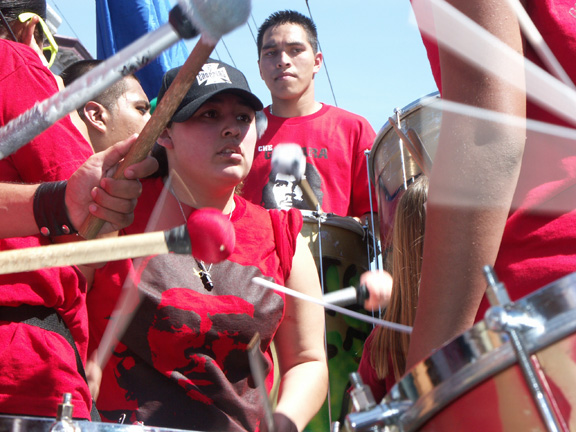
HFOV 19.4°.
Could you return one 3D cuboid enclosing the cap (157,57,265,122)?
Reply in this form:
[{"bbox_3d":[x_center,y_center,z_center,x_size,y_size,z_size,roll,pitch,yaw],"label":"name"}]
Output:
[{"bbox_3d":[-0.139,-0.221,2.925,0.170,0.125,0.265,-5,-3,-21],"label":"cap"}]

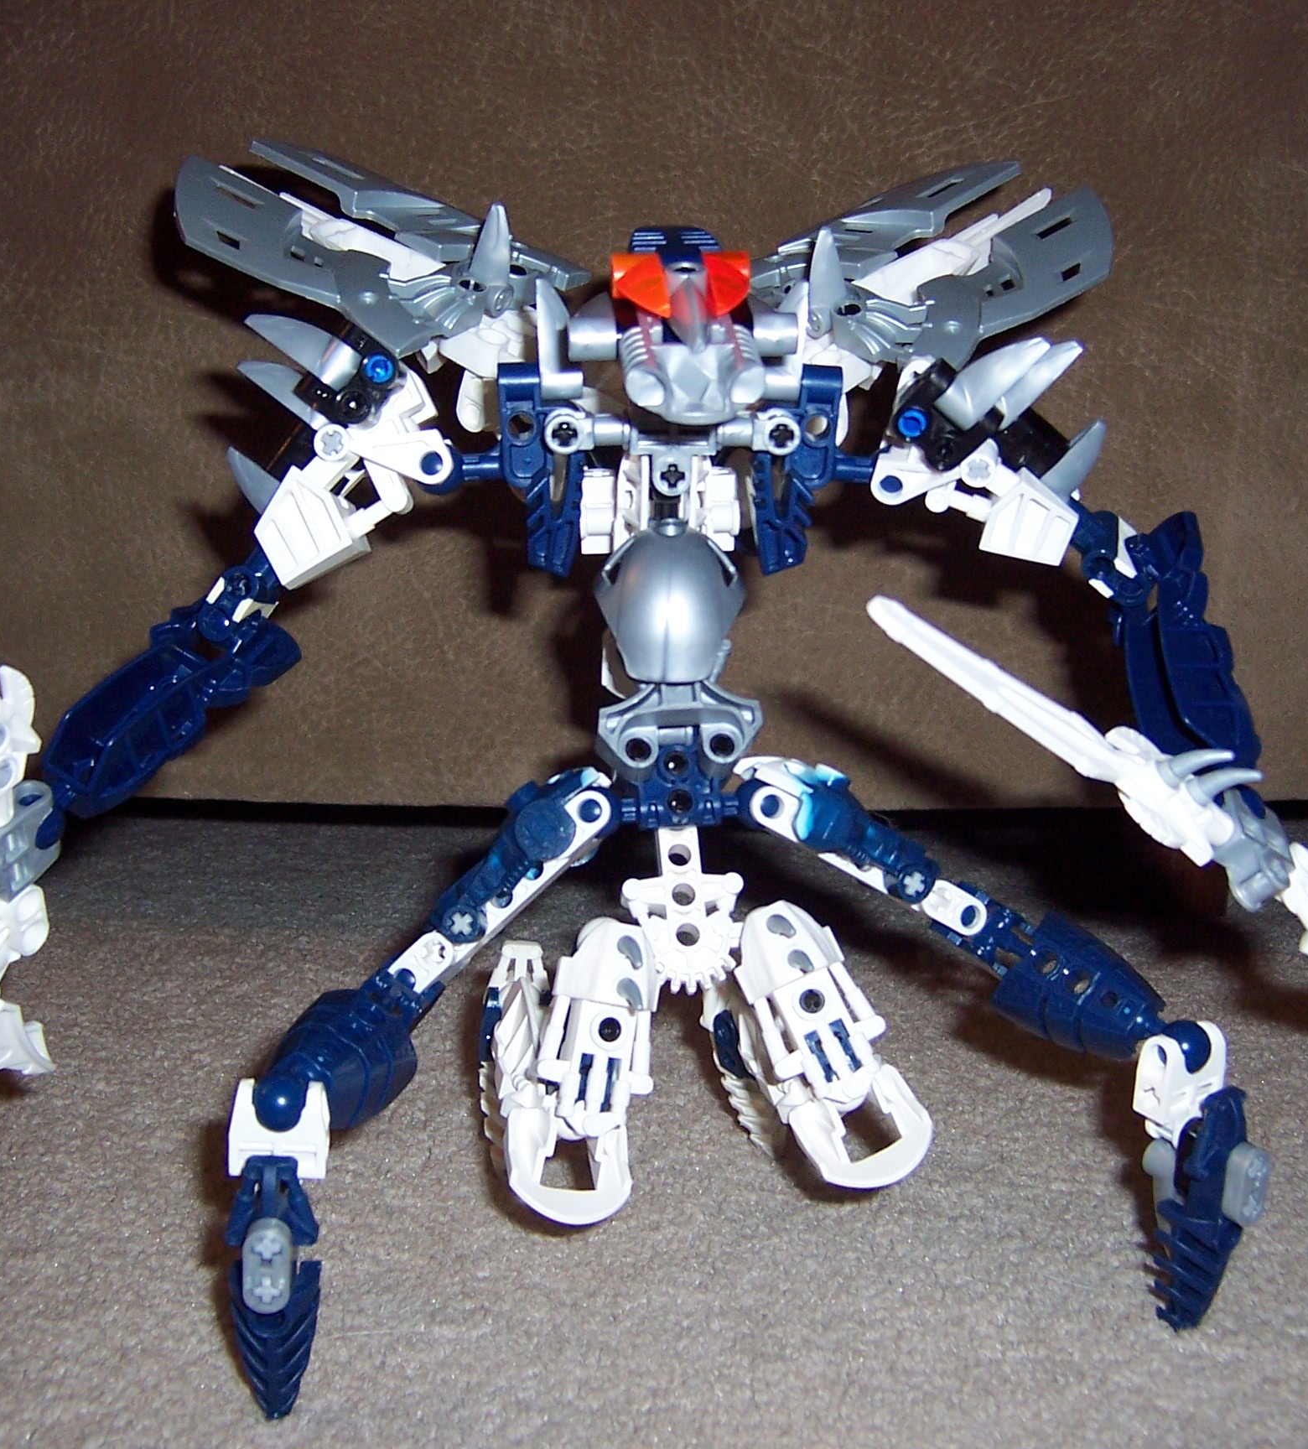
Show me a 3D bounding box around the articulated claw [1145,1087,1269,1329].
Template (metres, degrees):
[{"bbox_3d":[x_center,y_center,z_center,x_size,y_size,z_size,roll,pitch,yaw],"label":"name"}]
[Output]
[{"bbox_3d":[0.096,0.083,0.318,0.019,0.042,0.015,15,10,33],"label":"articulated claw"}]

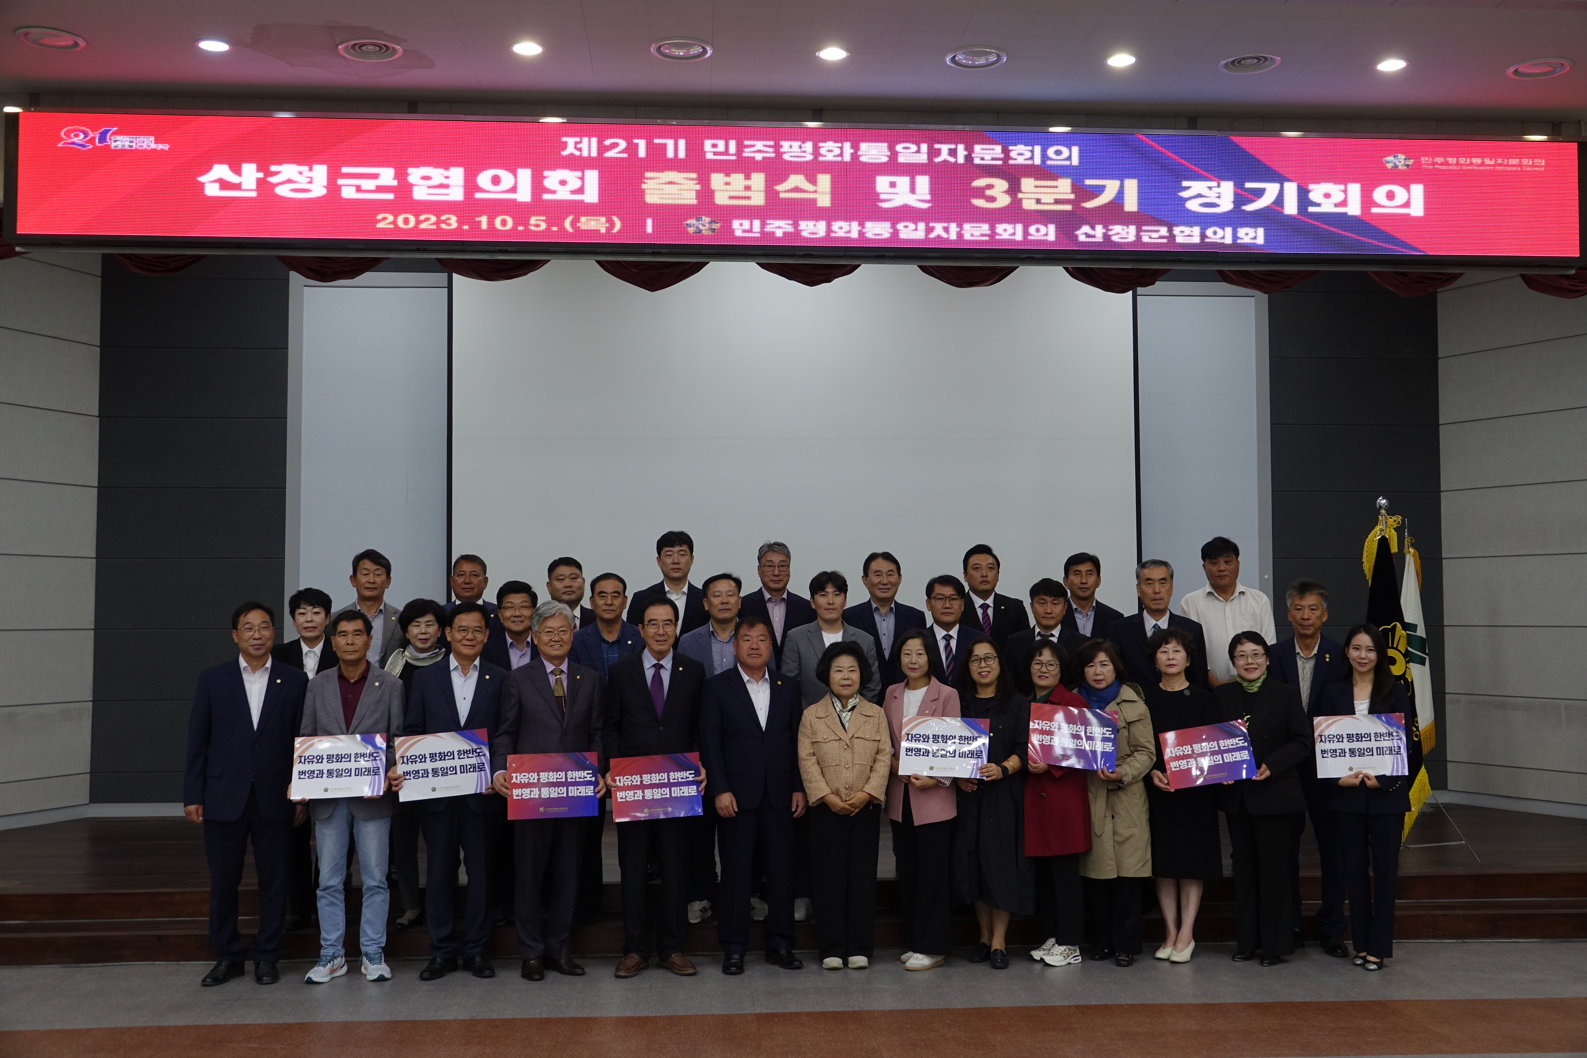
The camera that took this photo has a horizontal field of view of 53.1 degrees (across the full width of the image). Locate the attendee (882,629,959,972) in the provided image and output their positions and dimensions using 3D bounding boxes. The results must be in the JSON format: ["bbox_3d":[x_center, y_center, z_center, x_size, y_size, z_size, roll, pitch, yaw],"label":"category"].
[{"bbox_3d":[0.604,1.277,7.530,0.410,1.592,0.360,-1,-3,13],"label":"attendee"}]

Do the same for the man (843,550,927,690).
[{"bbox_3d":[0.488,0.979,8.428,0.490,1.715,0.310,0,-3,0],"label":"man"}]

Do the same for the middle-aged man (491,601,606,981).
[{"bbox_3d":[-1.135,1.202,7.360,0.530,1.728,0.400,0,-3,-10],"label":"middle-aged man"}]

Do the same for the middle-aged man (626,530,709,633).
[{"bbox_3d":[-0.667,0.923,8.372,0.510,1.823,0.310,0,-3,0],"label":"middle-aged man"}]

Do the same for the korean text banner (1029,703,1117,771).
[{"bbox_3d":[1.330,0.989,7.530,0.415,0.294,0.030,5,-13,8],"label":"korean text banner"}]

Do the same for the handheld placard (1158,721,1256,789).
[{"bbox_3d":[1.982,1.082,7.580,0.415,0.294,0.030,-12,-19,10],"label":"handheld placard"}]

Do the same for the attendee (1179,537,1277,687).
[{"bbox_3d":[2.358,0.944,8.557,0.540,1.796,0.310,0,-3,5],"label":"attendee"}]

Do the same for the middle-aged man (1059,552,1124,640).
[{"bbox_3d":[1.550,0.990,8.530,0.510,1.724,0.330,0,-3,6],"label":"middle-aged man"}]

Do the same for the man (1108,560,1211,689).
[{"bbox_3d":[1.885,1.062,8.192,0.520,1.804,0.330,-1,-3,9],"label":"man"}]

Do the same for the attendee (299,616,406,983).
[{"bbox_3d":[-2.073,1.230,7.444,0.500,1.701,0.380,0,-3,-11],"label":"attendee"}]

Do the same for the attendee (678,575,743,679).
[{"bbox_3d":[-0.348,1.089,8.021,0.490,1.739,0.320,0,-3,-3],"label":"attendee"}]

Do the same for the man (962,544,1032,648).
[{"bbox_3d":[1.039,0.967,8.490,0.520,1.767,0.330,0,-3,3],"label":"man"}]

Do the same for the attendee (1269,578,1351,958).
[{"bbox_3d":[2.590,1.175,7.958,0.510,1.852,0.330,-1,-3,10],"label":"attendee"}]

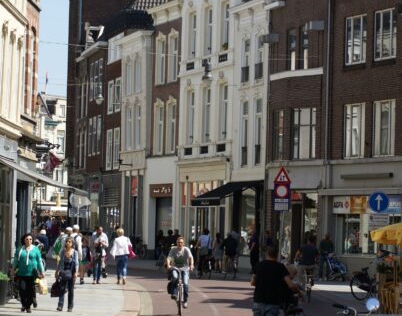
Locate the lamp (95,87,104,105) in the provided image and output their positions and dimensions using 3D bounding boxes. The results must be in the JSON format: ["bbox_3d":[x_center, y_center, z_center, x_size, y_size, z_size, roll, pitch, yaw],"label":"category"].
[{"bbox_3d":[-4.850,-3.010,84.000,0.460,0.920,0.460,1,-2,0],"label":"lamp"}]

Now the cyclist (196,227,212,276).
[{"bbox_3d":[0.133,3.288,61.300,0.580,1.670,0.750,2,-2,-18],"label":"cyclist"}]

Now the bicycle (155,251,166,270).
[{"bbox_3d":[-1.665,4.257,73.500,0.560,1.060,1.720,2,-2,-12],"label":"bicycle"}]

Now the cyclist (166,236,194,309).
[{"bbox_3d":[-0.448,2.596,38.300,0.620,1.750,1.700,2,-2,-2],"label":"cyclist"}]

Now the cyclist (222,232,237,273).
[{"bbox_3d":[1.023,3.346,61.800,0.560,1.450,0.800,2,-2,-18],"label":"cyclist"}]

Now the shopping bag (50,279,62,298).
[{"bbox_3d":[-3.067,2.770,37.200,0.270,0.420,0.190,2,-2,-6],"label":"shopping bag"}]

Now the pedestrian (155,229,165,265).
[{"bbox_3d":[-1.859,4.022,78.500,0.500,1.630,0.400,2,-2,-12],"label":"pedestrian"}]

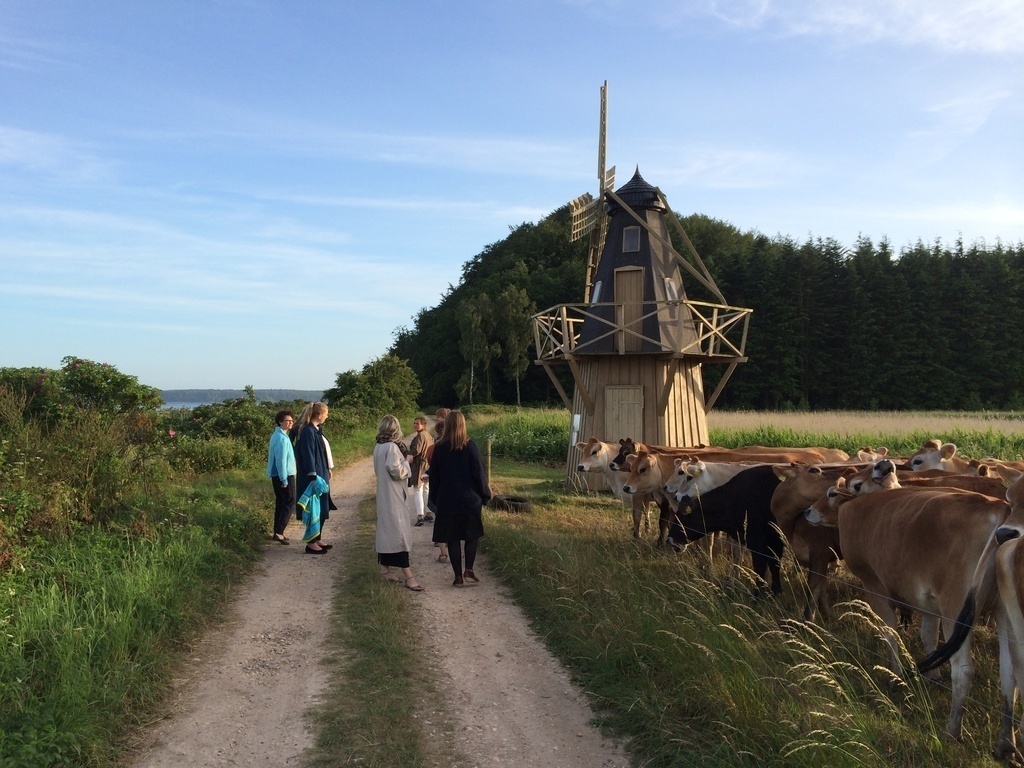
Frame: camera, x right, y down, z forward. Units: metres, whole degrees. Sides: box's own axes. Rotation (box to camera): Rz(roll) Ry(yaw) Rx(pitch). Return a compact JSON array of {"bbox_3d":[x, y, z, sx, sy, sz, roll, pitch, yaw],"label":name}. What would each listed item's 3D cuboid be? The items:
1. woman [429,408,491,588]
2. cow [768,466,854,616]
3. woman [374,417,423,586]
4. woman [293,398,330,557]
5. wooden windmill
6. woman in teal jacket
[{"bbox_3d":[-0.495,1.067,8.414,0.560,1.660,0.420,0,-1,-7],"label":"woman"},{"bbox_3d":[2.900,1.260,7.461,1.550,1.240,0.600,0,-1,-20],"label":"cow"},{"bbox_3d":[-1.070,1.081,8.394,0.440,1.630,0.480,1,-1,-35],"label":"woman"},{"bbox_3d":[-2.310,1.068,10.215,0.440,1.720,0.500,0,-1,-9],"label":"woman"},{"bbox_3d":[2.620,-1.978,18.471,4.600,8.100,4.500,0,-1,19],"label":"wooden windmill"},{"bbox_3d":[-2.790,1.118,10.764,0.360,1.640,0.430,0,-1,15],"label":"woman in teal jacket"}]

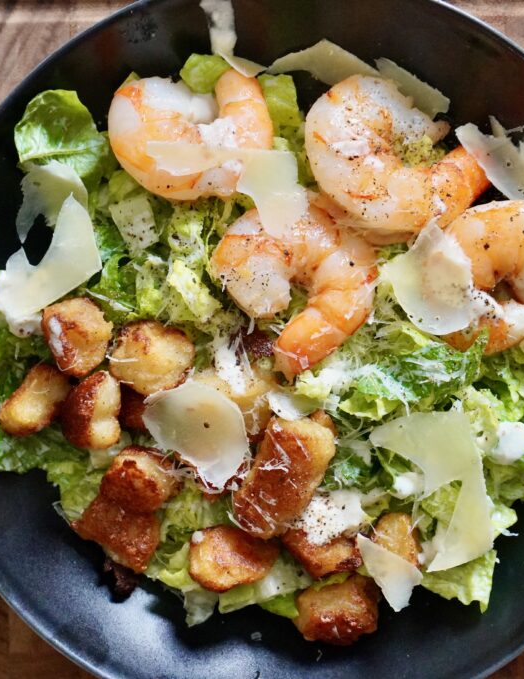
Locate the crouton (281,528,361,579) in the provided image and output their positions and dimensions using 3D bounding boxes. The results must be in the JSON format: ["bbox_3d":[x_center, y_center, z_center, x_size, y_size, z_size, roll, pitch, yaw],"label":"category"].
[{"bbox_3d":[0.021,0.068,0.363,0.021,0.020,0.021,-33,94,2],"label":"crouton"}]

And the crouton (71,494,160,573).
[{"bbox_3d":[-0.048,0.062,0.365,0.027,0.020,0.019,26,94,-2],"label":"crouton"}]

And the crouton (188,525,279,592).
[{"bbox_3d":[-0.010,0.072,0.363,0.028,0.021,0.021,15,94,-1],"label":"crouton"}]

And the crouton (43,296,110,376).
[{"bbox_3d":[-0.058,-0.001,0.355,0.020,0.022,0.022,-27,94,2],"label":"crouton"}]

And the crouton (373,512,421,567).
[{"bbox_3d":[0.045,0.067,0.364,0.015,0.019,0.017,4,95,0],"label":"crouton"}]

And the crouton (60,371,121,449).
[{"bbox_3d":[-0.055,0.023,0.359,0.018,0.021,0.024,0,95,0],"label":"crouton"}]

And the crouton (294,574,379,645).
[{"bbox_3d":[0.025,0.090,0.370,0.027,0.022,0.021,3,95,0],"label":"crouton"}]

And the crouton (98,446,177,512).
[{"bbox_3d":[-0.038,0.045,0.358,0.023,0.021,0.019,22,94,-2],"label":"crouton"}]

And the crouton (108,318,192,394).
[{"bbox_3d":[-0.035,0.006,0.354,0.025,0.021,0.022,12,94,-1],"label":"crouton"}]

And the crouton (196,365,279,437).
[{"bbox_3d":[-0.009,0.020,0.355,0.025,0.021,0.021,0,95,0],"label":"crouton"}]

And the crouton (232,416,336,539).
[{"bbox_3d":[0.007,0.044,0.352,0.022,0.021,0.039,26,94,-2],"label":"crouton"}]

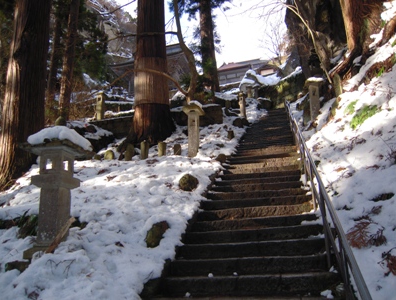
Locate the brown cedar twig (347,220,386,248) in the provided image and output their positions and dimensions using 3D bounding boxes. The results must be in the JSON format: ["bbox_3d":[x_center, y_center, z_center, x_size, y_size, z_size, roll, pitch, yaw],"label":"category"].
[{"bbox_3d":[1.979,0.993,3.800,0.420,0.310,0.320,-8,-15,23],"label":"brown cedar twig"}]

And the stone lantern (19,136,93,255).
[{"bbox_3d":[-2.005,0.632,4.650,0.690,1.820,0.690,-3,-14,6],"label":"stone lantern"}]

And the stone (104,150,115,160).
[{"bbox_3d":[-2.790,0.173,10.200,0.310,0.320,0.260,1,-14,-12],"label":"stone"}]

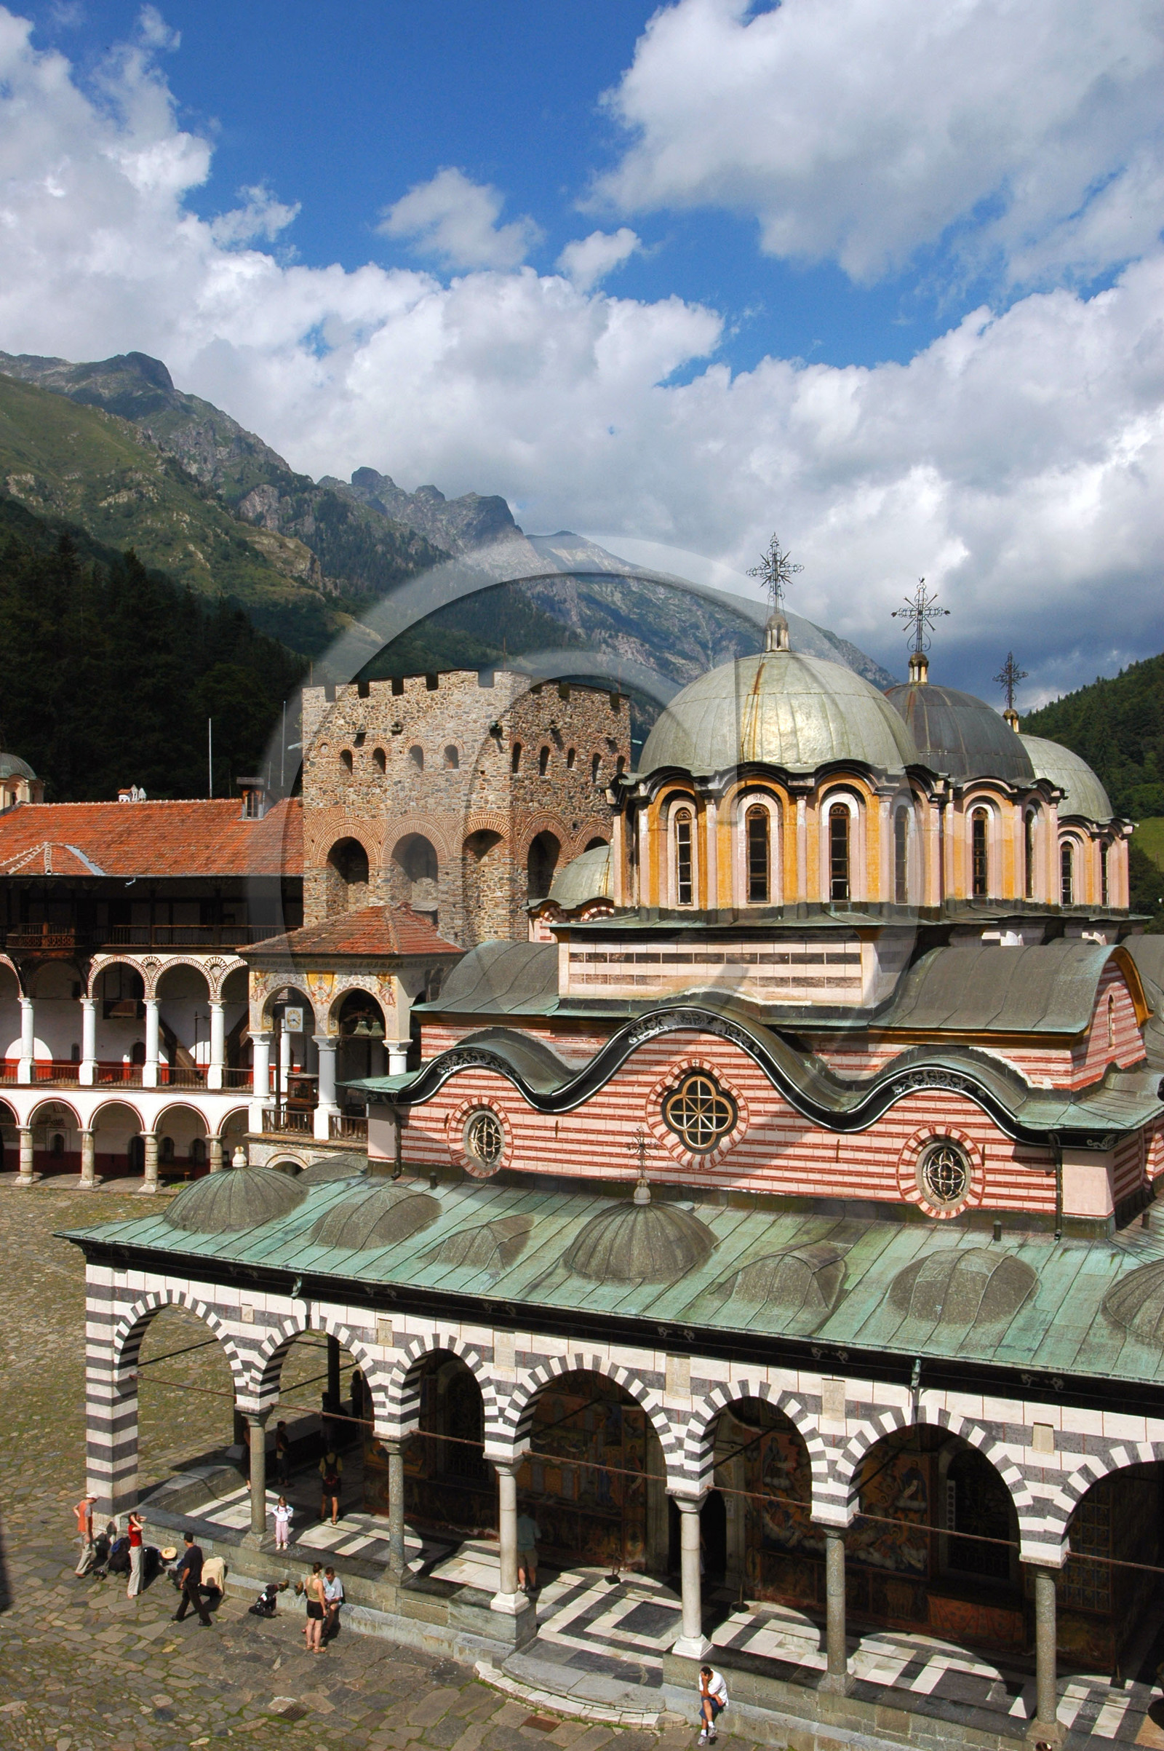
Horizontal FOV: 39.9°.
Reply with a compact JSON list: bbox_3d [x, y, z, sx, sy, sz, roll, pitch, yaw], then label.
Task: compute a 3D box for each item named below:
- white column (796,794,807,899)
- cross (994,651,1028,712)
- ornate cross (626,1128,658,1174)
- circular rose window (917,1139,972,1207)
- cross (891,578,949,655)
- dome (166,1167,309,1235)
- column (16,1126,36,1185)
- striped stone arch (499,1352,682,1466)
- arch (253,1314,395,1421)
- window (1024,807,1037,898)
[{"bbox_3d":[4.626,-0.574,33.776,0.250,2.230,0.230,0,-2,0],"label":"white column"},{"bbox_3d":[15.135,-6.857,56.600,0.150,2.168,1.731,1,-2,-30],"label":"cross"},{"bbox_3d":[1.159,5.315,30.978,0.680,0.880,0.080,-1,-2,30],"label":"ornate cross"},{"bbox_3d":[7.076,5.808,31.304,1.120,1.344,0.250,-1,-2,30],"label":"circular rose window"},{"bbox_3d":[10.120,-7.750,47.939,1.781,2.260,0.150,-1,-2,30],"label":"cross"},{"bbox_3d":[-7.995,7.435,37.298,3.240,1.320,3.240,0,-2,0],"label":"dome"},{"bbox_3d":[-28.445,14.341,82.000,0.700,2.909,0.700,-1,-2,25],"label":"column"},{"bbox_3d":[0.203,9.527,29.143,3.600,1.827,0.580,-2,-2,30],"label":"striped stone arch"},{"bbox_3d":[-5.296,10.070,33.374,3.746,1.985,0.611,-1,-2,30],"label":"arch"},{"bbox_3d":[12.597,-0.576,45.025,0.220,2.550,0.550,-2,-3,45],"label":"window"}]

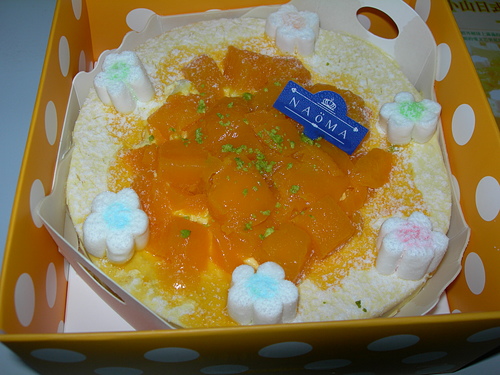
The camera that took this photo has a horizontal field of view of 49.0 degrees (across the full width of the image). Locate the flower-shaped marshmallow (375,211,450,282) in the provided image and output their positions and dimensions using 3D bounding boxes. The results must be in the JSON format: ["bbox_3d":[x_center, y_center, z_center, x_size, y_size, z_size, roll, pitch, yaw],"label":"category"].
[{"bbox_3d":[0.071,0.027,0.242,0.028,0.015,0.028,-2,44,0],"label":"flower-shaped marshmallow"}]

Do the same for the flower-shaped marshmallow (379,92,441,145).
[{"bbox_3d":[0.083,-0.035,0.285,0.029,0.013,0.029,-9,44,0],"label":"flower-shaped marshmallow"}]

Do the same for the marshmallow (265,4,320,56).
[{"bbox_3d":[0.024,-0.091,0.318,0.029,0.013,0.029,8,56,0],"label":"marshmallow"}]

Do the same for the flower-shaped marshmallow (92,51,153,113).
[{"bbox_3d":[-0.068,-0.056,0.293,0.028,0.016,0.029,-22,59,0],"label":"flower-shaped marshmallow"}]

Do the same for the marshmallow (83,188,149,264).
[{"bbox_3d":[-0.059,0.017,0.246,0.029,0.016,0.029,20,61,0],"label":"marshmallow"}]

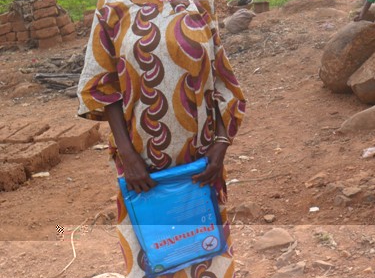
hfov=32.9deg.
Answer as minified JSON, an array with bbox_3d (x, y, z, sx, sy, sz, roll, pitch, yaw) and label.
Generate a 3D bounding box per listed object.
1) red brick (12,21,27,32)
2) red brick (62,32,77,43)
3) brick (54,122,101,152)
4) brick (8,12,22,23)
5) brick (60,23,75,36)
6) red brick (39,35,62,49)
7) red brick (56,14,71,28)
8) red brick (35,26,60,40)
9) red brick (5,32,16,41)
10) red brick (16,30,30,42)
[{"bbox_3d":[-2.050,-1.371,7.675,0.160,0.108,0.310,-10,19,-19],"label":"red brick"},{"bbox_3d":[-1.522,-1.254,7.872,0.155,0.108,0.310,5,21,29],"label":"red brick"},{"bbox_3d":[-0.781,-0.005,4.631,0.171,0.113,0.312,0,17,16],"label":"brick"},{"bbox_3d":[-2.647,-1.864,9.750,0.175,0.130,0.310,-10,18,-25],"label":"brick"},{"bbox_3d":[-1.811,-1.646,9.550,0.165,0.130,0.310,0,17,6],"label":"brick"},{"bbox_3d":[-1.677,-1.174,7.660,0.305,0.108,0.155,-17,21,-30],"label":"red brick"},{"bbox_3d":[-1.873,-1.790,9.600,0.165,0.130,0.310,0,17,6],"label":"red brick"},{"bbox_3d":[-1.712,-1.287,7.623,0.310,0.108,0.155,-17,21,-30],"label":"red brick"},{"bbox_3d":[-2.716,-1.565,9.750,0.165,0.130,0.320,-8,18,-19],"label":"red brick"},{"bbox_3d":[-2.013,-1.260,7.712,0.150,0.108,0.310,-10,19,-19],"label":"red brick"}]

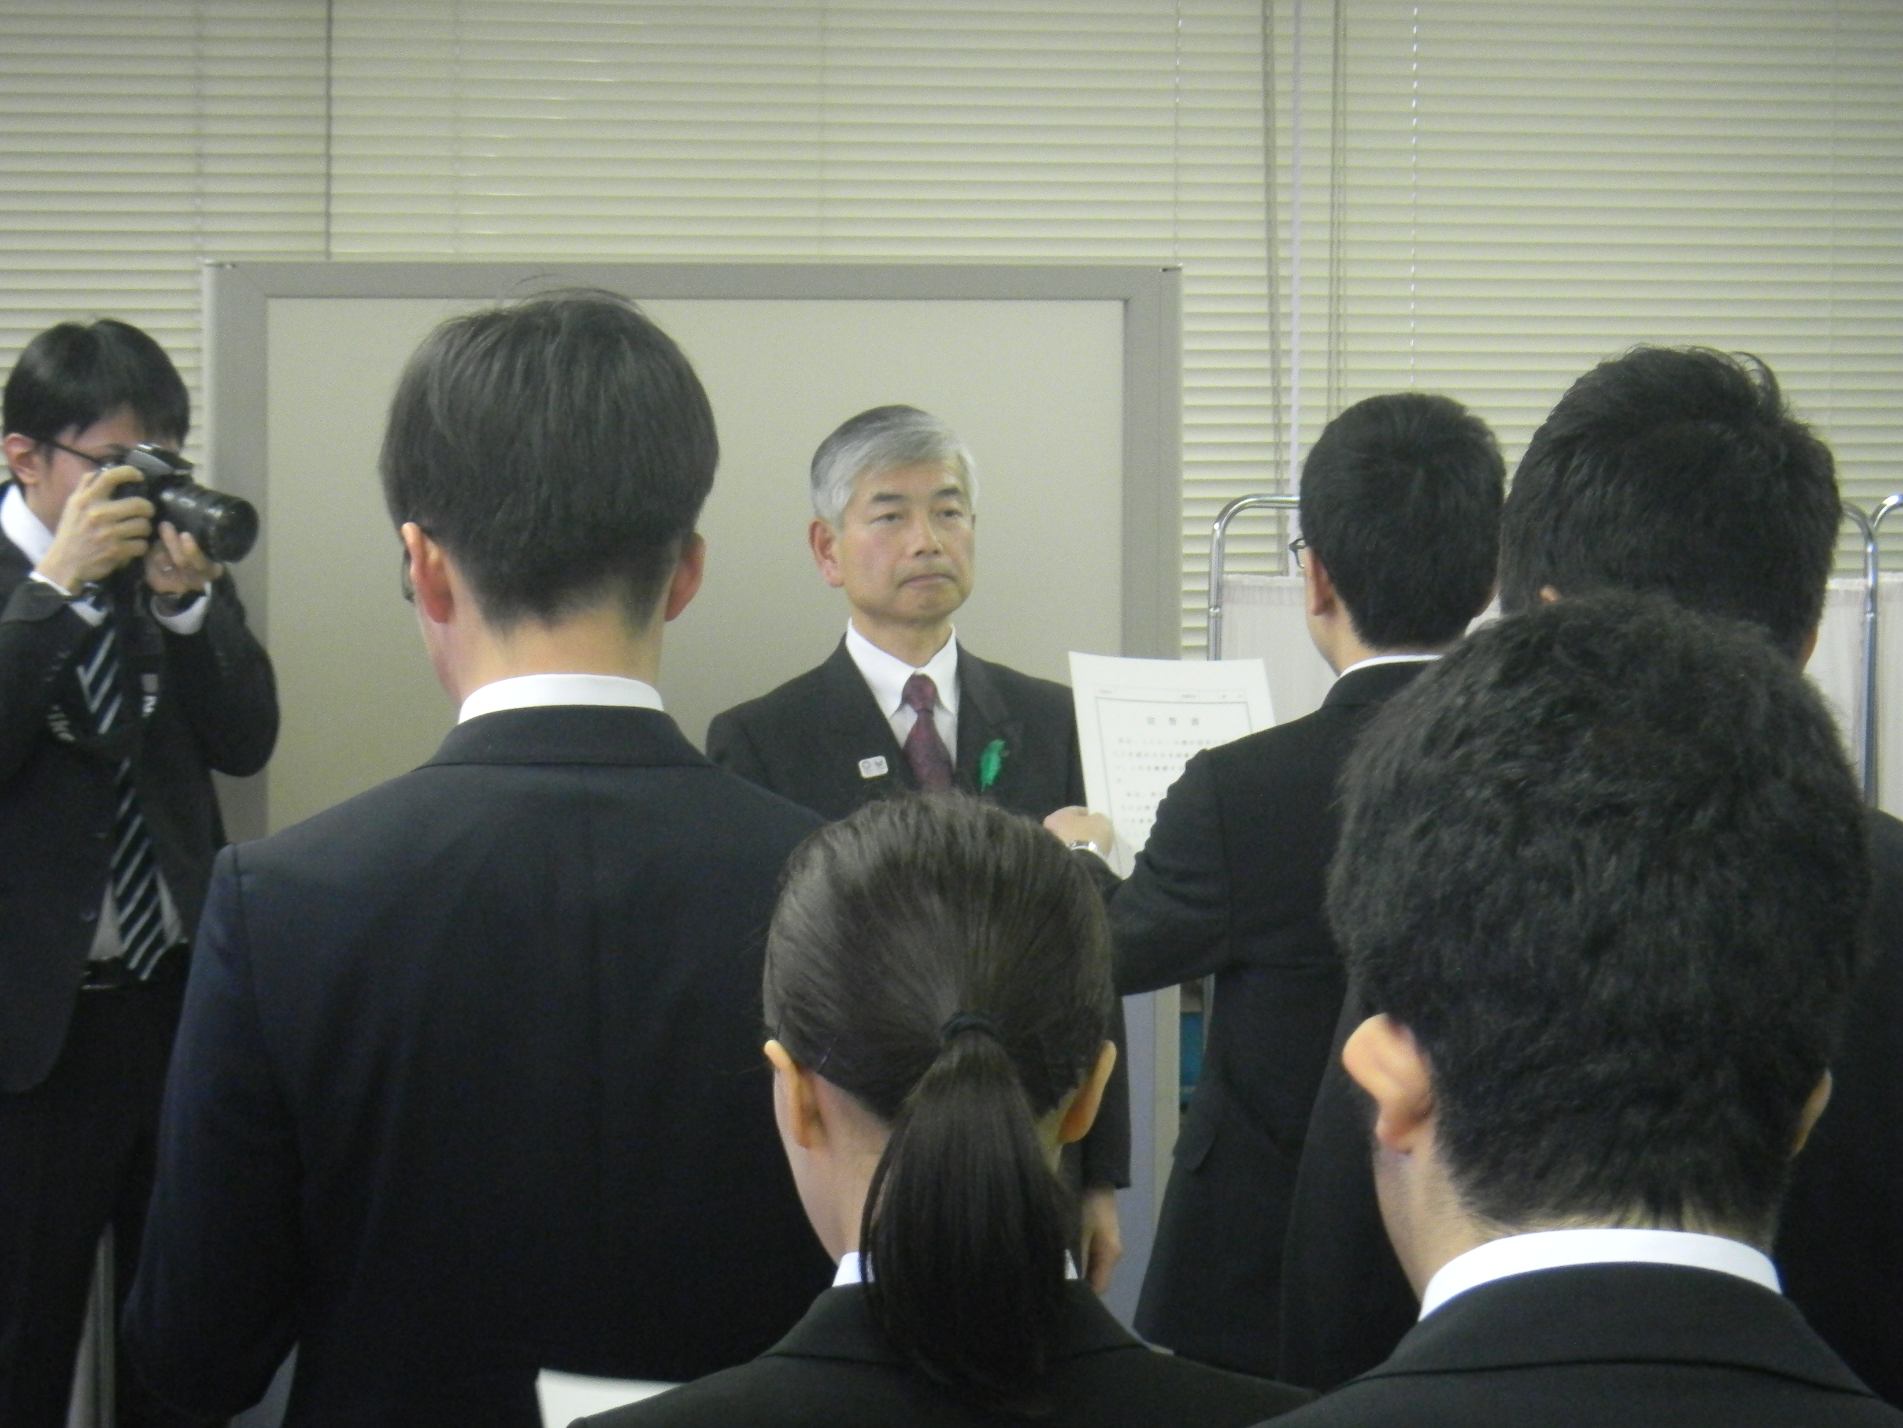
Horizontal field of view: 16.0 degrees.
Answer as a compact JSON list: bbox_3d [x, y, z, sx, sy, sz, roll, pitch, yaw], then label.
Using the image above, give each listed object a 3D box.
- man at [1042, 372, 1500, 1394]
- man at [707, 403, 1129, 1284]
[{"bbox_3d":[0.370,0.550,6.550,0.540,1.710,0.520,-1,3,-29],"label":"man"},{"bbox_3d":[-0.050,0.508,7.400,0.500,1.690,0.290,-1,3,-22],"label":"man"}]

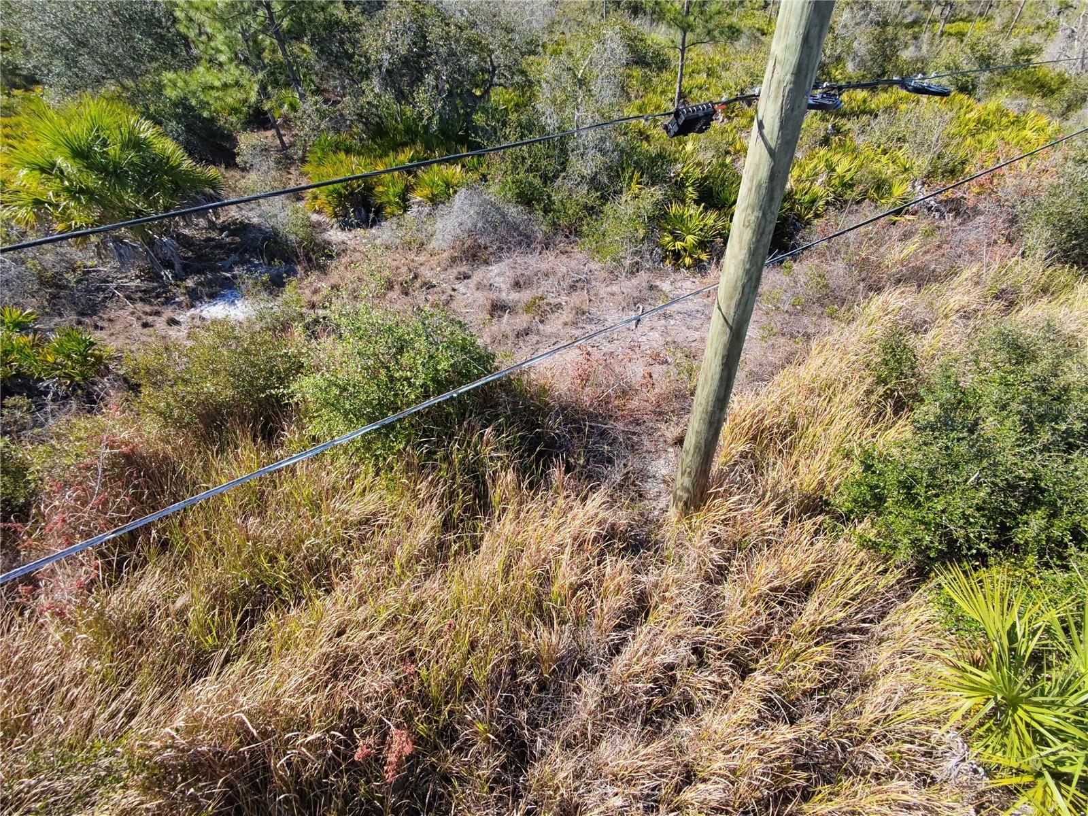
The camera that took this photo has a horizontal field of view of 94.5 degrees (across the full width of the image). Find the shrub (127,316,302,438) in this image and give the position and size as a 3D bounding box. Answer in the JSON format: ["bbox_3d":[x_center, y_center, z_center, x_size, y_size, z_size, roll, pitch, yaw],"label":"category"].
[{"bbox_3d":[-3.950,-0.320,6.120,1.900,1.350,1.750,-1,39,0],"label":"shrub"}]

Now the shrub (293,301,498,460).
[{"bbox_3d":[-1.690,-0.230,5.850,2.200,1.550,2.000,-1,39,0],"label":"shrub"}]

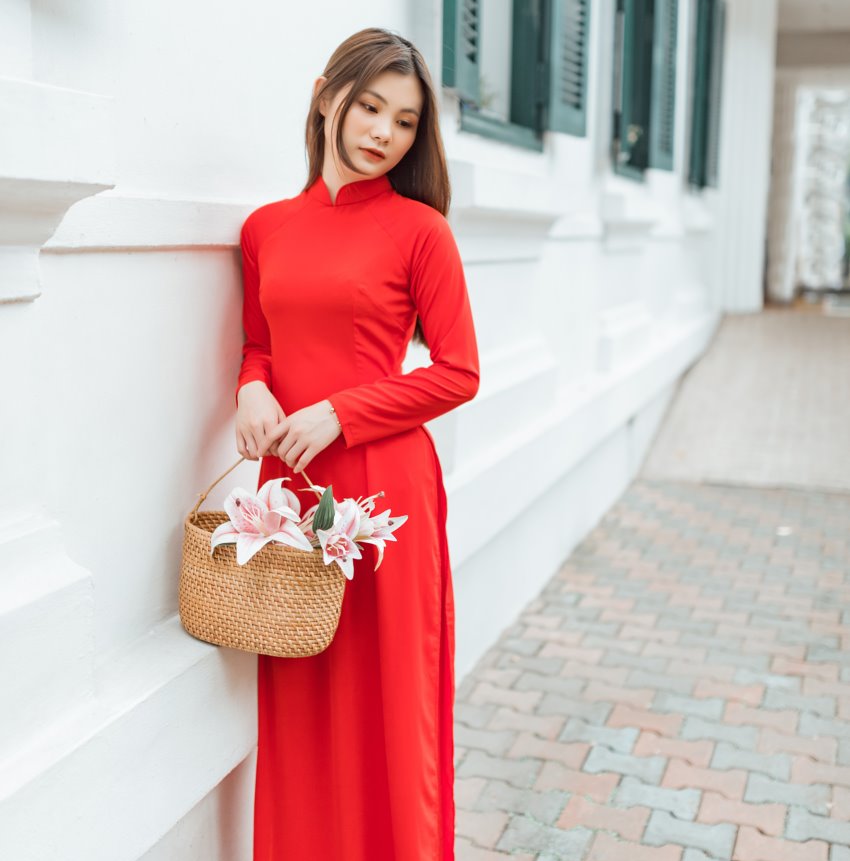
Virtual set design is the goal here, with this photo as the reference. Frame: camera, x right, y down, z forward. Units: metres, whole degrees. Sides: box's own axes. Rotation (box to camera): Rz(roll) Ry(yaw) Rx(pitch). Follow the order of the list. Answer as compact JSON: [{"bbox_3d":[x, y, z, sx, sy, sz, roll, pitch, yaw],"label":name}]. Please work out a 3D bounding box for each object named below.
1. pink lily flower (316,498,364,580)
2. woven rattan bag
[{"bbox_3d":[-0.118,0.154,1.758,0.075,0.105,0.080,1,9,0],"label":"pink lily flower"},{"bbox_3d":[-0.242,0.177,1.863,0.265,0.300,0.150,5,10,25],"label":"woven rattan bag"}]

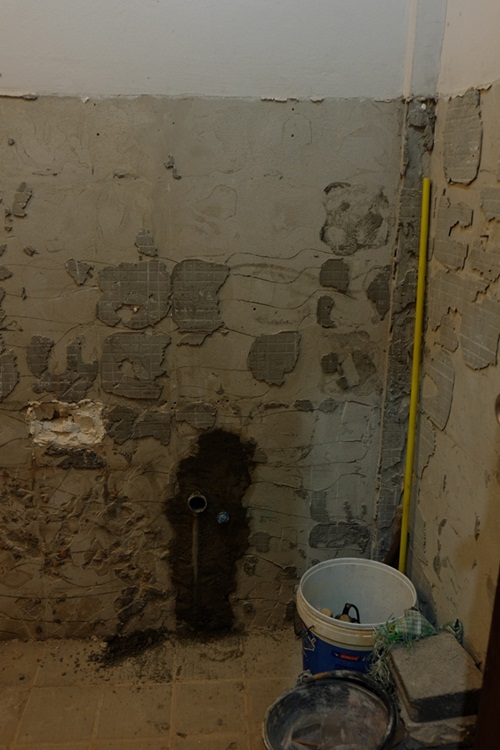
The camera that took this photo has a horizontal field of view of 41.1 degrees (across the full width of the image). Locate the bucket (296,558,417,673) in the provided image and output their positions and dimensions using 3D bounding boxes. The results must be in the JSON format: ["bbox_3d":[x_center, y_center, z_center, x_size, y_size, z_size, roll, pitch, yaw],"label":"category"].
[{"bbox_3d":[0.286,0.734,1.805,0.313,0.345,0.313,0,17,0],"label":"bucket"}]

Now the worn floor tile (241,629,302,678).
[{"bbox_3d":[0.078,0.852,2.029,0.198,0.010,0.198,-1,17,-3],"label":"worn floor tile"}]

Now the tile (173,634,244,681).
[{"bbox_3d":[-0.122,0.856,2.018,0.198,0.010,0.198,-1,17,-3],"label":"tile"}]

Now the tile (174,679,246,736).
[{"bbox_3d":[-0.110,0.914,1.827,0.198,0.010,0.198,-1,17,-3],"label":"tile"}]

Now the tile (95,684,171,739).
[{"bbox_3d":[-0.310,0.917,1.816,0.198,0.010,0.198,-1,17,-3],"label":"tile"}]

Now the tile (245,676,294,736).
[{"bbox_3d":[0.090,0.910,1.838,0.198,0.010,0.198,-1,17,-3],"label":"tile"}]

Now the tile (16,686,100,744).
[{"bbox_3d":[-0.509,0.921,1.805,0.198,0.010,0.198,-1,17,-3],"label":"tile"}]

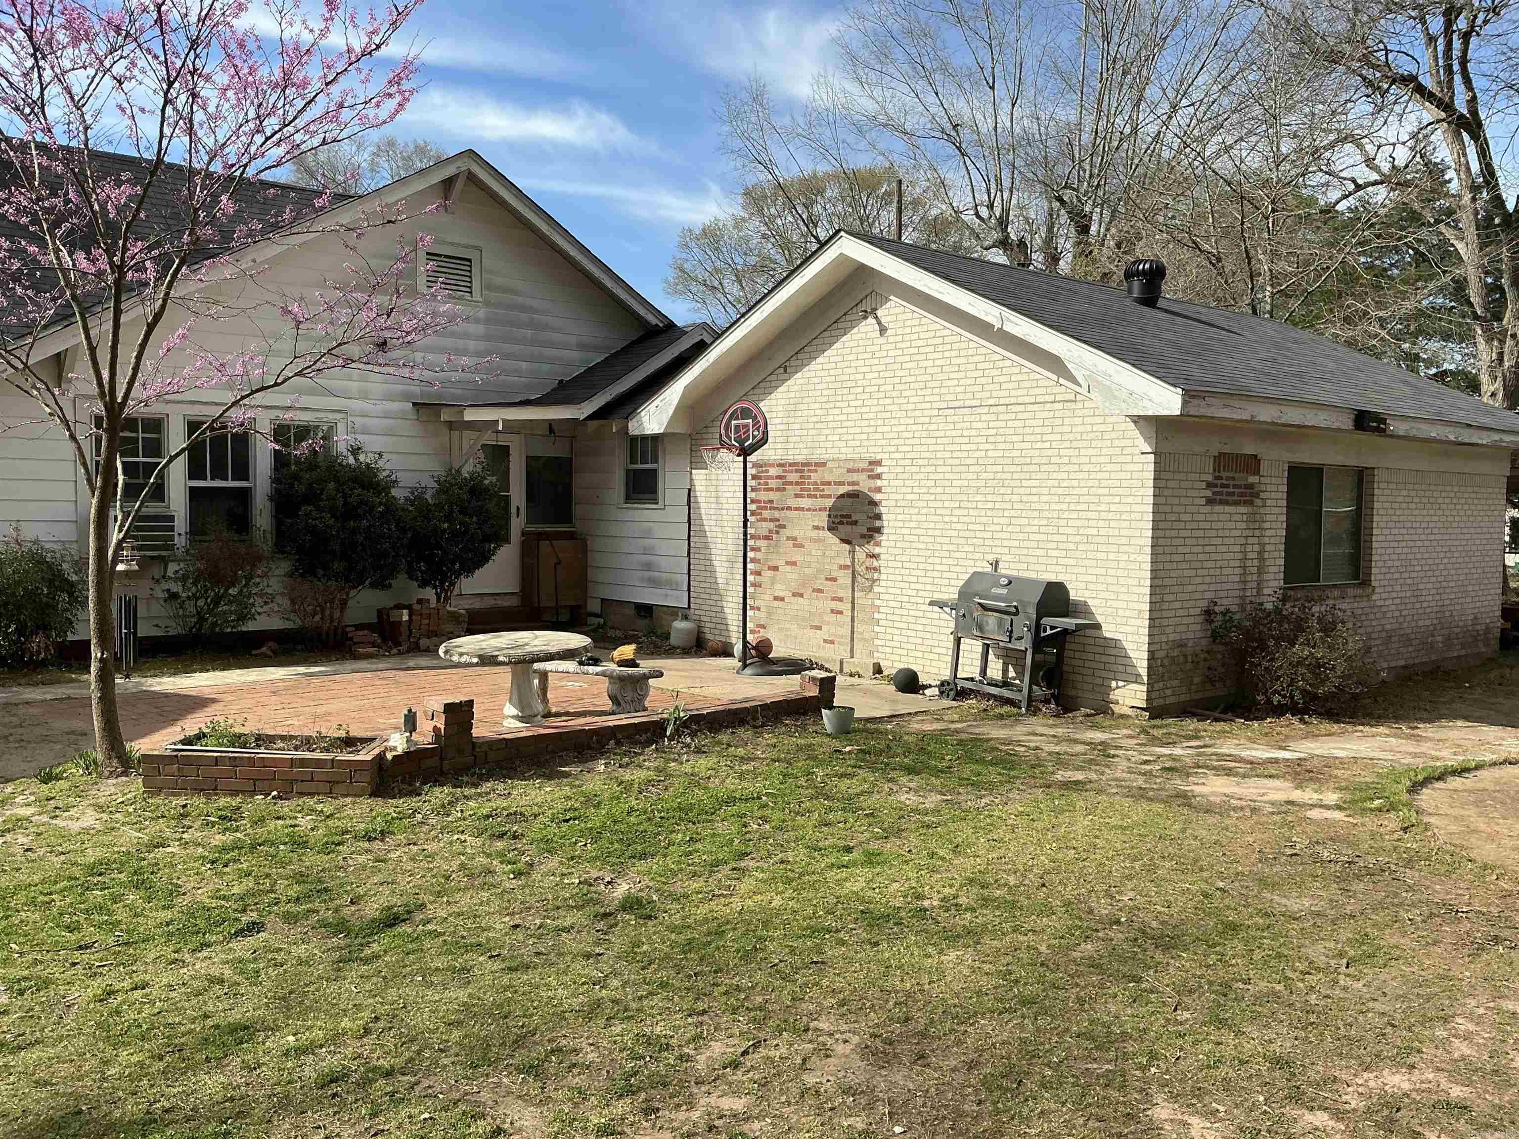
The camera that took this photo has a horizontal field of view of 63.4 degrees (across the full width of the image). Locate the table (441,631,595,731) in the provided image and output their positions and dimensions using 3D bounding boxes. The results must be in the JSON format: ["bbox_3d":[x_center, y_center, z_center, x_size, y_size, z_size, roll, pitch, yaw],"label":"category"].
[{"bbox_3d":[-1.885,0.890,9.650,1.200,0.650,1.200,0,3,-11],"label":"table"}]

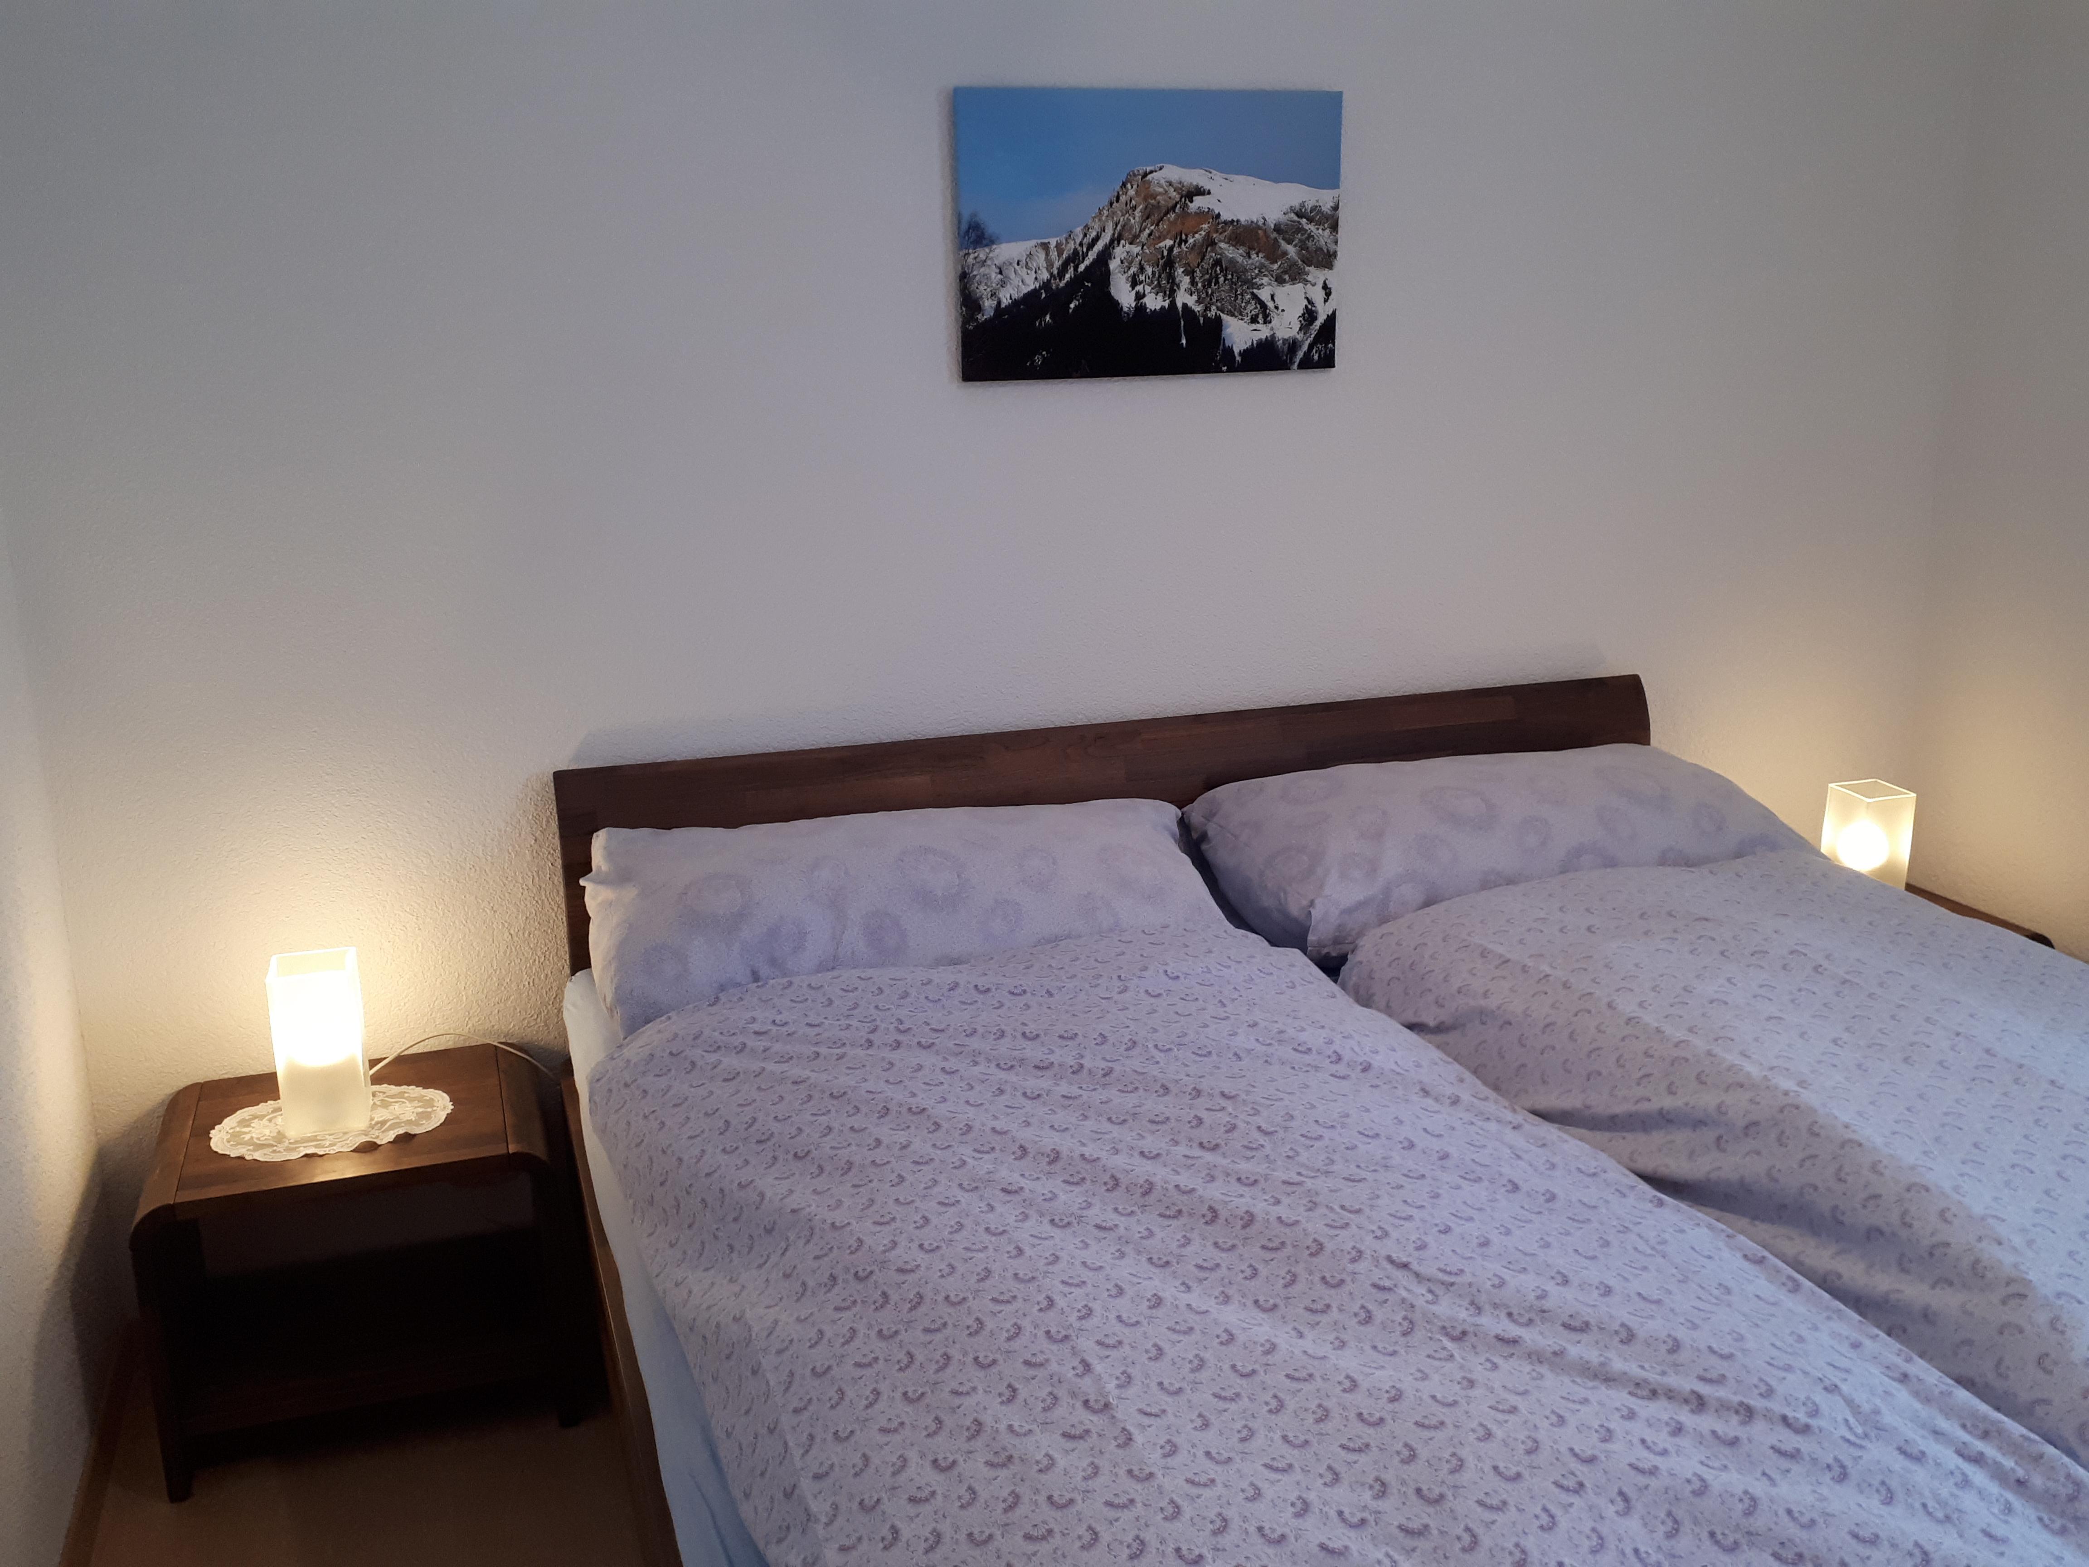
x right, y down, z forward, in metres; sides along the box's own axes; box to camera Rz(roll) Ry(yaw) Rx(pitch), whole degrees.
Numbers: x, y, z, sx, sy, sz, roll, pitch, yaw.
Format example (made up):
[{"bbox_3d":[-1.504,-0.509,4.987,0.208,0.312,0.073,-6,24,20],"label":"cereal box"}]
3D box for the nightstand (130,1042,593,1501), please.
[{"bbox_3d":[-0.906,0.629,2.183,0.484,0.403,0.342,-6,17,-20],"label":"nightstand"}]

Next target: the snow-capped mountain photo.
[{"bbox_3d":[0.162,-0.806,2.398,0.610,0.395,0.020,-7,17,-20],"label":"snow-capped mountain photo"}]

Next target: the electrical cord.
[{"bbox_3d":[-0.808,0.391,2.261,0.258,0.109,0.089,-6,17,-20],"label":"electrical cord"}]

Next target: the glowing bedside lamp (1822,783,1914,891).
[{"bbox_3d":[1.462,0.113,2.903,0.098,0.215,0.098,-4,16,-15],"label":"glowing bedside lamp"}]

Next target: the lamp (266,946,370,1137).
[{"bbox_3d":[-0.932,0.331,2.102,0.098,0.215,0.098,-5,16,-18],"label":"lamp"}]

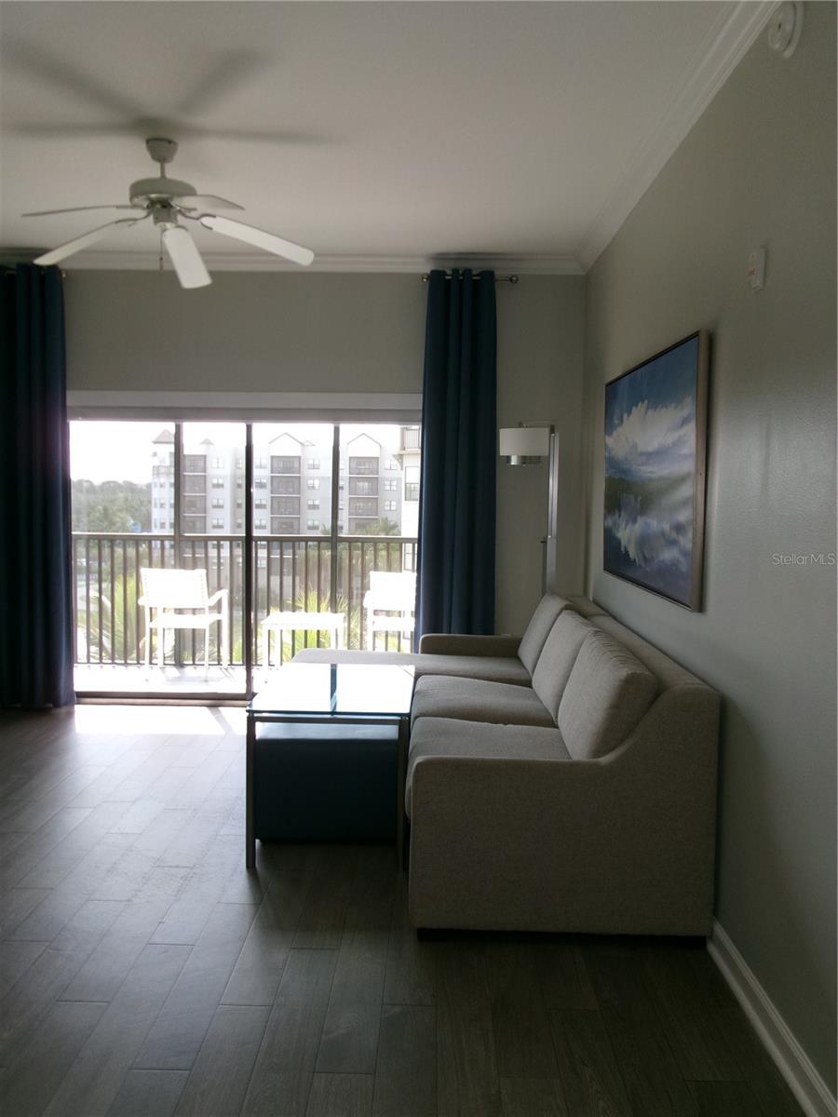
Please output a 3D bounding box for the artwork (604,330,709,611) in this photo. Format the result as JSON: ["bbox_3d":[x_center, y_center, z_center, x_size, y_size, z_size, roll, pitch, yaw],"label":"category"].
[{"bbox_3d":[0.961,-0.356,3.833,0.040,0.941,1.580,1,4,1],"label":"artwork"}]

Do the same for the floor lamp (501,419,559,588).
[{"bbox_3d":[0.657,0.116,5.508,0.382,1.867,0.309,1,4,1],"label":"floor lamp"}]

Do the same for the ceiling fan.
[{"bbox_3d":[-1.047,-1.474,3.689,1.264,0.470,1.264,1,4,1],"label":"ceiling fan"}]

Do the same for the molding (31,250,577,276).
[{"bbox_3d":[-0.794,-1.813,5.525,3.631,0.103,0.103,1,4,1],"label":"molding"}]

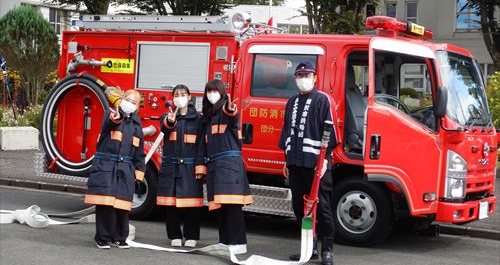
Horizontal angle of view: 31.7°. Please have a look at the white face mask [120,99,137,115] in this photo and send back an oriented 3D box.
[{"bbox_3d":[-1.111,-0.231,8.080,0.140,0.115,0.085,22,3,-3],"label":"white face mask"}]

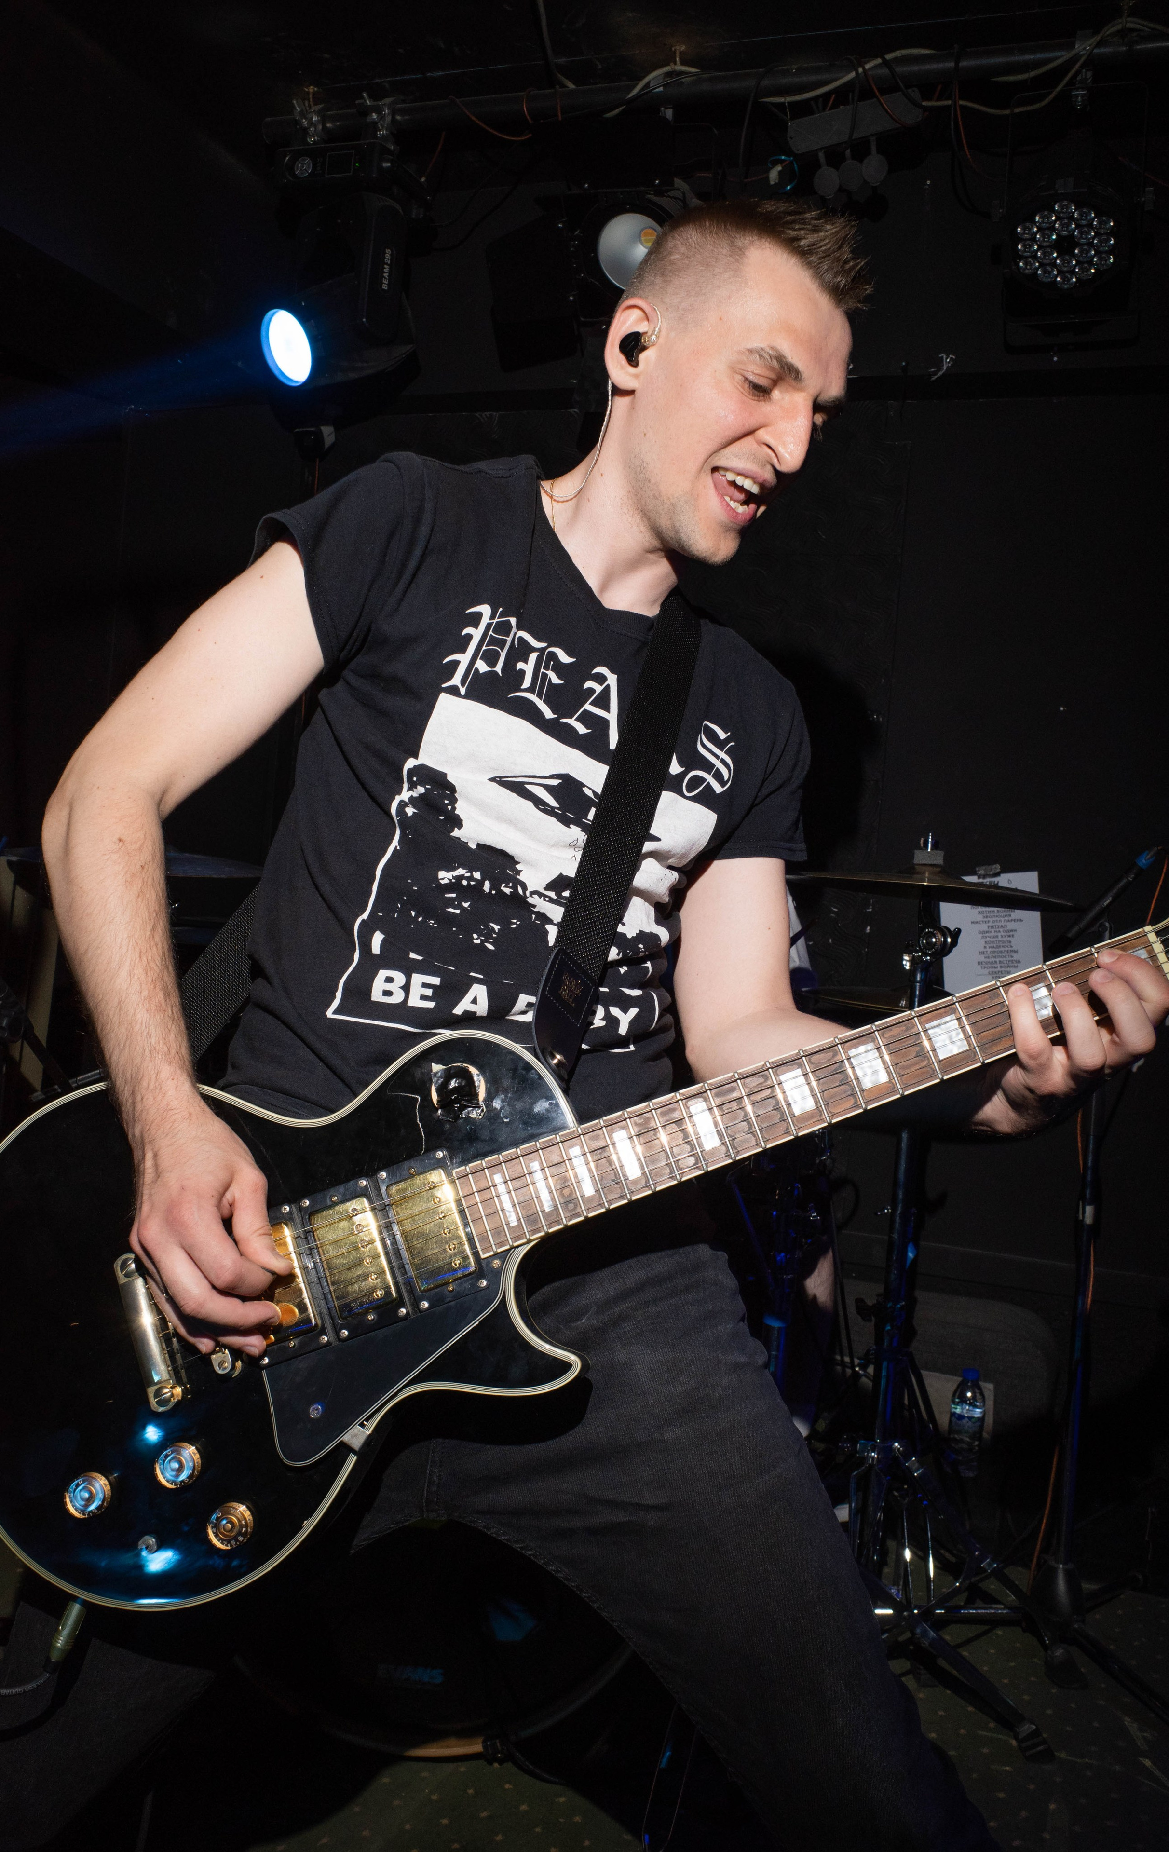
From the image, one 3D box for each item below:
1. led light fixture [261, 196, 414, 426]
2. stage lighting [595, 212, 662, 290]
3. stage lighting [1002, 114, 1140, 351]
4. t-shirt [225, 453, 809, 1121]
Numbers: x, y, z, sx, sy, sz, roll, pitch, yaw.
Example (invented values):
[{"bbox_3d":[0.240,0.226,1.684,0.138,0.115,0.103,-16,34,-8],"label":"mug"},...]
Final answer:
[{"bbox_3d":[-0.472,-1.185,2.780,0.300,0.380,0.270,-14,13,-36],"label":"led light fixture"},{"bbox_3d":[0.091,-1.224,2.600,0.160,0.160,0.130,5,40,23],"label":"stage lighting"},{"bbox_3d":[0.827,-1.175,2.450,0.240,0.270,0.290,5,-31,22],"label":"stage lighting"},{"bbox_3d":[-0.067,-0.073,1.080,0.450,0.570,0.260,14,4,-24],"label":"t-shirt"}]

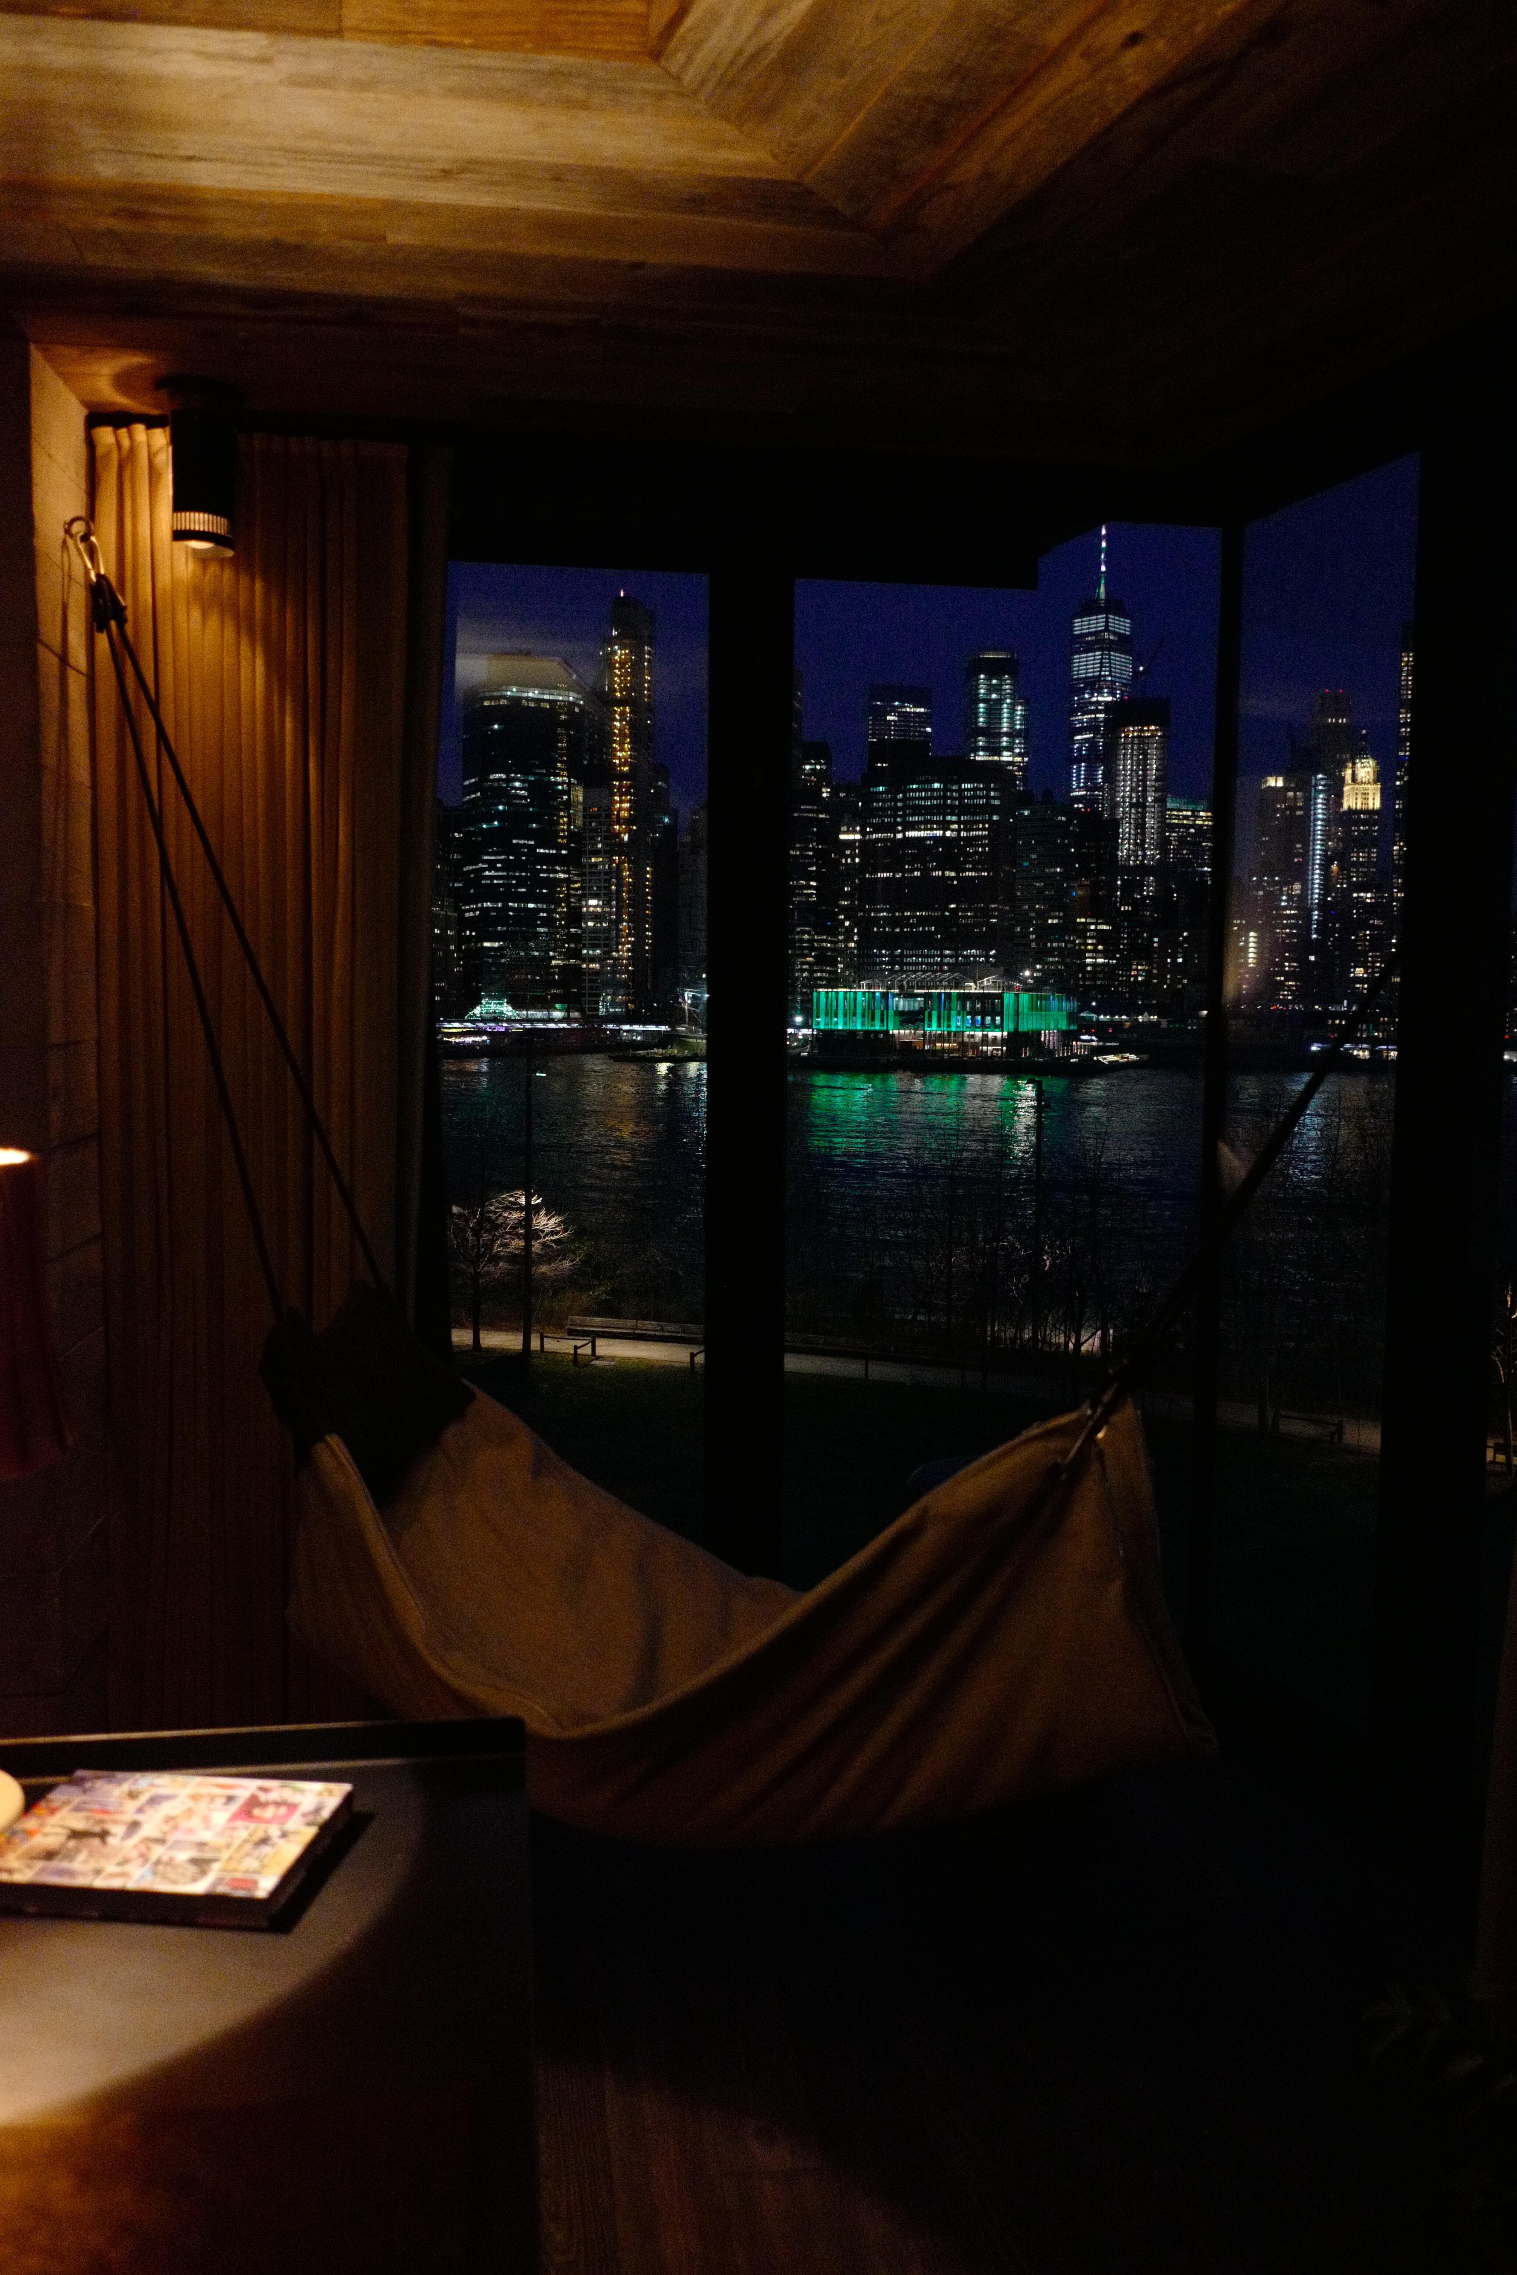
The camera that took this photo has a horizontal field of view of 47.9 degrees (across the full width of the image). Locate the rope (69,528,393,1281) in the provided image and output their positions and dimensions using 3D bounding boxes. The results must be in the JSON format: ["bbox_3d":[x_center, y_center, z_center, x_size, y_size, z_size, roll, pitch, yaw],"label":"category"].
[{"bbox_3d":[-1.032,-0.417,3.118,0.580,1.466,0.380,2,4,14],"label":"rope"}]

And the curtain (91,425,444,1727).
[{"bbox_3d":[-0.989,-0.081,3.551,0.710,2.675,0.150,0,4,-7],"label":"curtain"}]

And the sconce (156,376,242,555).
[{"bbox_3d":[-1.056,-1.257,3.232,0.155,0.295,0.155,0,4,-7],"label":"sconce"}]

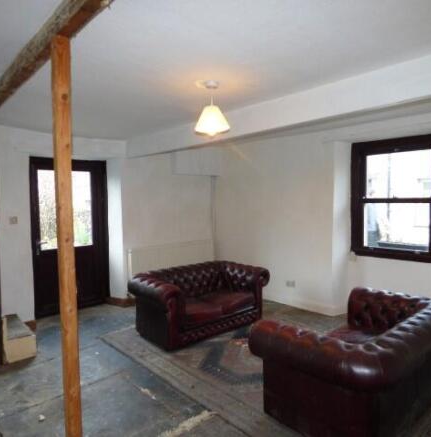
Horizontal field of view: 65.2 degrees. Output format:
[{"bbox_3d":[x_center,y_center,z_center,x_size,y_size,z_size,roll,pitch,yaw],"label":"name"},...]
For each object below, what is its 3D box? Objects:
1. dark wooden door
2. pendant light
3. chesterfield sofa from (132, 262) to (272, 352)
[{"bbox_3d":[-2.057,0.228,4.846,0.100,2.132,1.108,2,4,41],"label":"dark wooden door"},{"bbox_3d":[-0.021,-0.815,2.521,0.255,0.375,0.255,0,3,0],"label":"pendant light"},{"bbox_3d":[-0.213,0.966,4.216,1.610,0.700,0.870,-3,4,-38],"label":"chesterfield sofa"}]

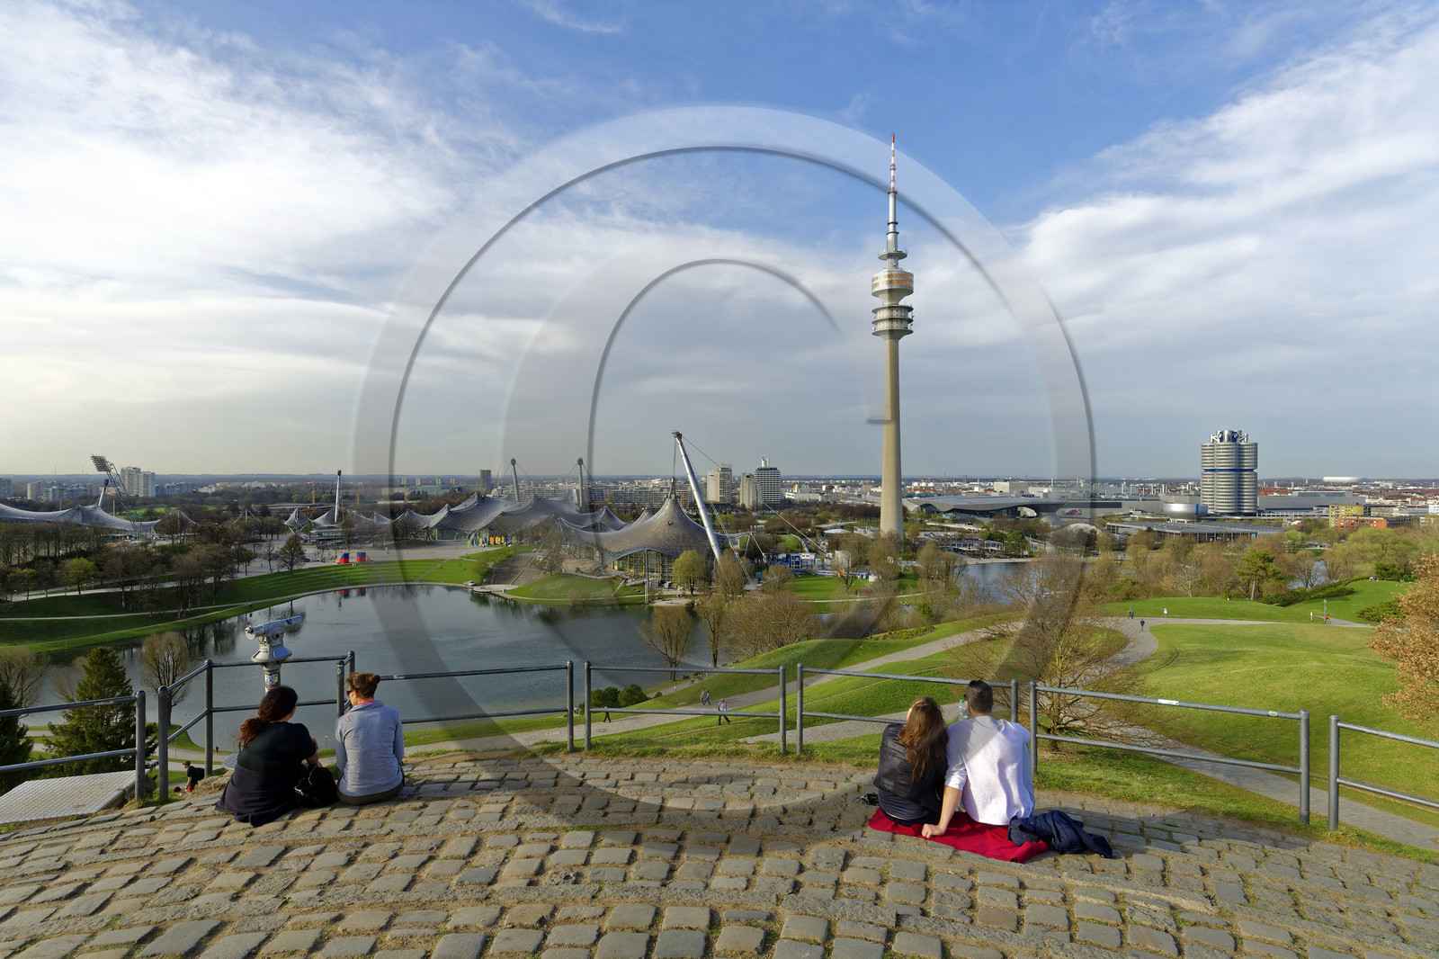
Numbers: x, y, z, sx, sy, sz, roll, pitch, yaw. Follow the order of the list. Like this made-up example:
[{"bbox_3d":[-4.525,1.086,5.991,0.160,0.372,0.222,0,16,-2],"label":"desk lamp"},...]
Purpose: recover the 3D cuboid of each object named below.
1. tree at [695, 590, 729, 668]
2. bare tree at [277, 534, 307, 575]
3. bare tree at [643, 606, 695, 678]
[{"bbox_3d":[-1.981,43.894,223.000,10.500,22.442,10.500,0,0,0],"label":"tree"},{"bbox_3d":[-220.310,38.192,391.000,13.200,19.674,13.200,0,0,-29],"label":"bare tree"},{"bbox_3d":[-13.760,43.420,202.000,14.060,19.880,13.500,0,0,0],"label":"bare tree"}]

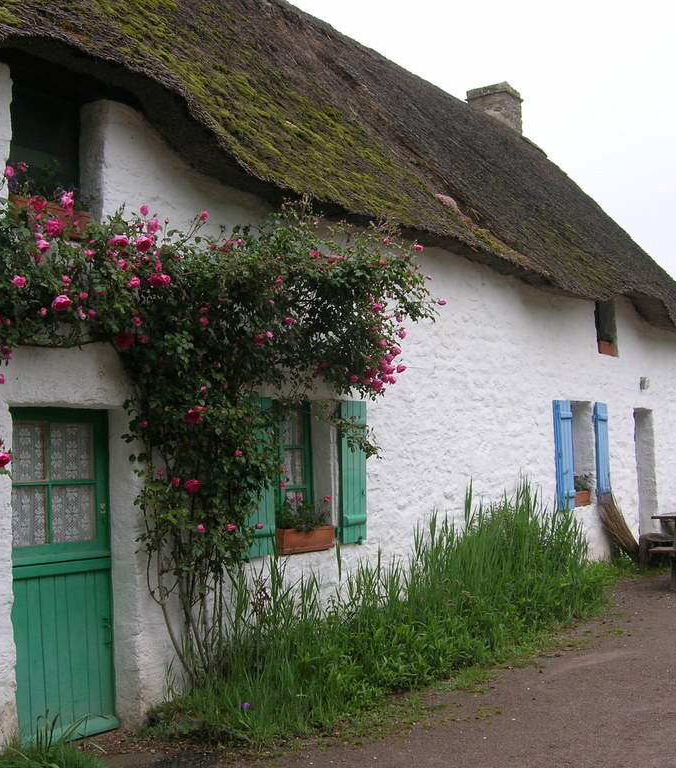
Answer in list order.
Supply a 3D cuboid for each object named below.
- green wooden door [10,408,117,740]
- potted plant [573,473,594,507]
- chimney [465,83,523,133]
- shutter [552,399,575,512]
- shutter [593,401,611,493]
[{"bbox_3d":[-1.679,1.121,5.952,0.080,1.930,0.860,-4,-4,35],"label":"green wooden door"},{"bbox_3d":[2.957,1.304,12.507,0.240,0.420,0.550,-4,-4,35],"label":"potted plant"},{"bbox_3d":[2.864,-4.895,18.302,0.800,0.900,0.630,-4,-4,35],"label":"chimney"},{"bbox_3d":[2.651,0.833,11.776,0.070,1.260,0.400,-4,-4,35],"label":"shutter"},{"bbox_3d":[3.389,0.869,12.895,0.060,1.230,0.380,-4,-4,35],"label":"shutter"}]

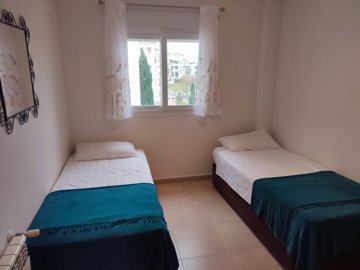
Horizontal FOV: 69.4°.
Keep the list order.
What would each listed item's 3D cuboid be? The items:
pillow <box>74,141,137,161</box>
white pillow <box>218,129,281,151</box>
[{"bbox_3d":[-0.922,0.181,3.278,0.720,0.150,0.360,-3,15,-12],"label":"pillow"},{"bbox_3d":[0.927,0.073,3.632,0.740,0.170,0.380,-3,15,-12],"label":"white pillow"}]

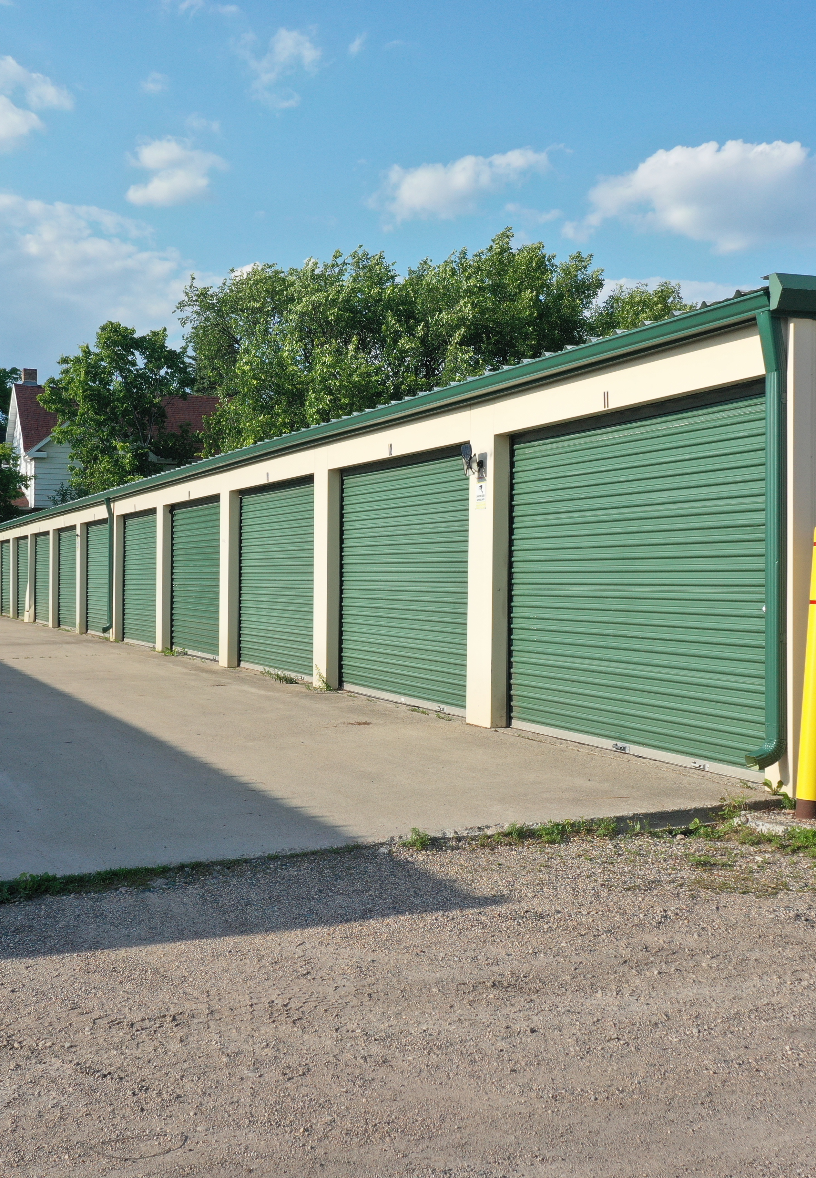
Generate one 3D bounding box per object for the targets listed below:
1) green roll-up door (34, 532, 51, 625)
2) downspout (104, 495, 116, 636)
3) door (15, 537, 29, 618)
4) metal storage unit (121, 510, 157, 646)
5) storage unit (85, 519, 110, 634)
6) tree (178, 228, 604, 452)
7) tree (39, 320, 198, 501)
[{"bbox_3d":[-8.514,-0.223,32.340,0.100,2.130,3.240,0,1,-23],"label":"green roll-up door"},{"bbox_3d":[-5.209,-0.394,23.834,0.190,2.360,0.100,0,1,-23],"label":"downspout"},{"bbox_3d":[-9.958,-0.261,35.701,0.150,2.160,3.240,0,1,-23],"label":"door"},{"bbox_3d":[-4.267,-0.139,22.221,0.100,2.130,3.240,0,1,-23],"label":"metal storage unit"},{"bbox_3d":[-5.682,-0.167,25.594,0.100,2.130,3.240,0,1,-23],"label":"storage unit"},{"bbox_3d":[-0.506,-5.258,43.931,13.200,12.220,9.500,1,1,0],"label":"tree"},{"bbox_3d":[-10.692,-4.570,50.940,6.200,10.590,5.800,1,1,0],"label":"tree"}]

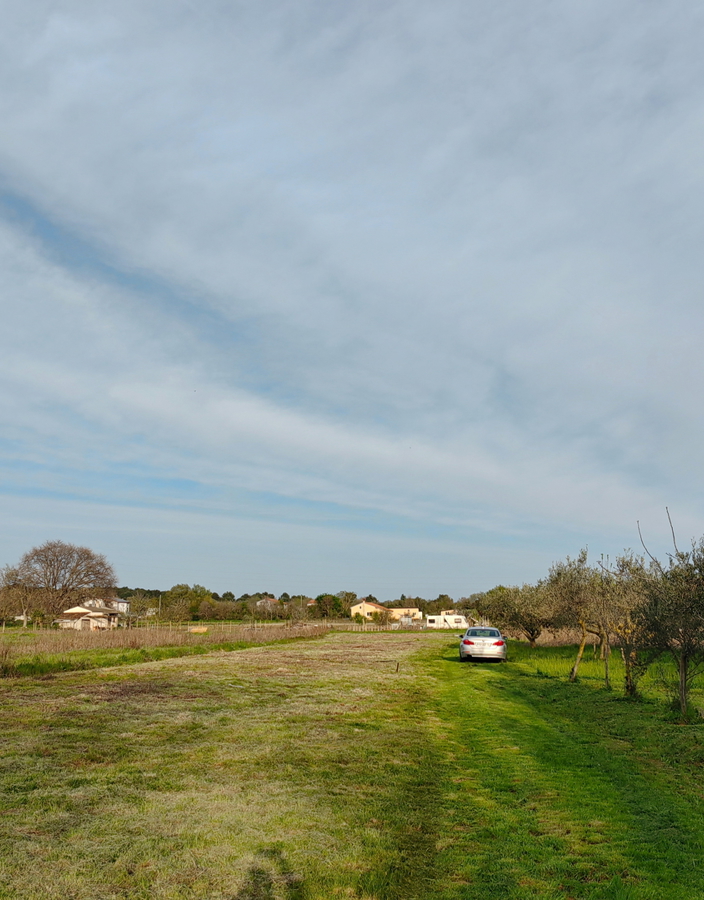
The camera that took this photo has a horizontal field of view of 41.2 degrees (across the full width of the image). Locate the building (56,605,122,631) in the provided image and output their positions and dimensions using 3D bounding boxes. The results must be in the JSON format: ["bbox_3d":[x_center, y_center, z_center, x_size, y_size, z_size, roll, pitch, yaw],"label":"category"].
[{"bbox_3d":[-44.992,28.845,160.428,9.000,4.320,8.600,-1,-10,7],"label":"building"}]

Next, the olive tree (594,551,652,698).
[{"bbox_3d":[6.130,3.883,20.977,1.550,3.160,1.600,-3,-11,16],"label":"olive tree"}]

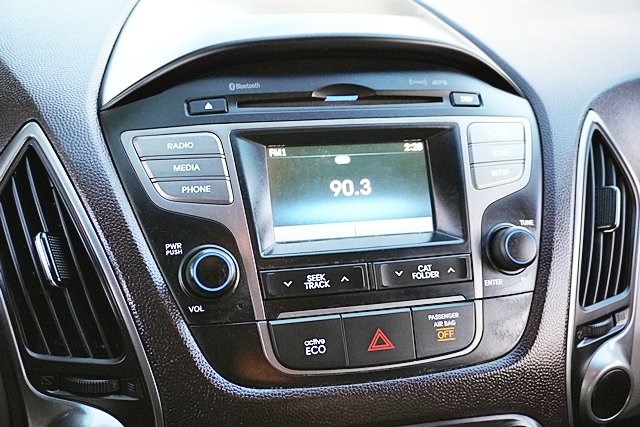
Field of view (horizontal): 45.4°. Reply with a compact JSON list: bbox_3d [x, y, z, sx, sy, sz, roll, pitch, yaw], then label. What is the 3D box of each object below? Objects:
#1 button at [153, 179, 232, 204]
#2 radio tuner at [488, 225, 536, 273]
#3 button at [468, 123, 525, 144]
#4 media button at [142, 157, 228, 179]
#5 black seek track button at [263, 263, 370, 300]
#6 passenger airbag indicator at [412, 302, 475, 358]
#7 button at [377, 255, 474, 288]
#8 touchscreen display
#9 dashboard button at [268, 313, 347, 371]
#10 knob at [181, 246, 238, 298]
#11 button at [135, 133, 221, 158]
[{"bbox_3d":[-0.068,-0.011,0.407,0.040,0.015,0.008,-3,-9,-3],"label":"button"},{"bbox_3d":[0.110,0.019,0.437,0.029,0.029,0.017,-4,-9,-16],"label":"radio tuner"},{"bbox_3d":[0.107,-0.048,0.461,0.042,0.013,0.008,-5,-8,-29],"label":"button"},{"bbox_3d":[-0.071,-0.023,0.408,0.045,0.013,0.008,-3,-9,-3],"label":"media button"},{"bbox_3d":[-0.003,0.036,0.406,0.057,0.015,0.009,-5,-9,-11],"label":"black seek track button"},{"bbox_3d":[0.068,0.064,0.420,0.037,0.027,0.010,-3,-9,-21],"label":"passenger airbag indicator"},{"bbox_3d":[0.057,0.032,0.423,0.057,0.015,0.009,-3,-9,-20],"label":"button"},{"bbox_3d":[0.018,-0.013,0.437,0.096,0.054,0.008,-4,-9,-16],"label":"touchscreen display"},{"bbox_3d":[-0.007,0.069,0.399,0.037,0.027,0.010,-5,-9,-10],"label":"dashboard button"},{"bbox_3d":[-0.056,0.031,0.391,0.029,0.029,0.016,-4,-9,-16],"label":"knob"},{"bbox_3d":[-0.075,-0.036,0.410,0.045,0.013,0.008,-3,-9,-3],"label":"button"}]

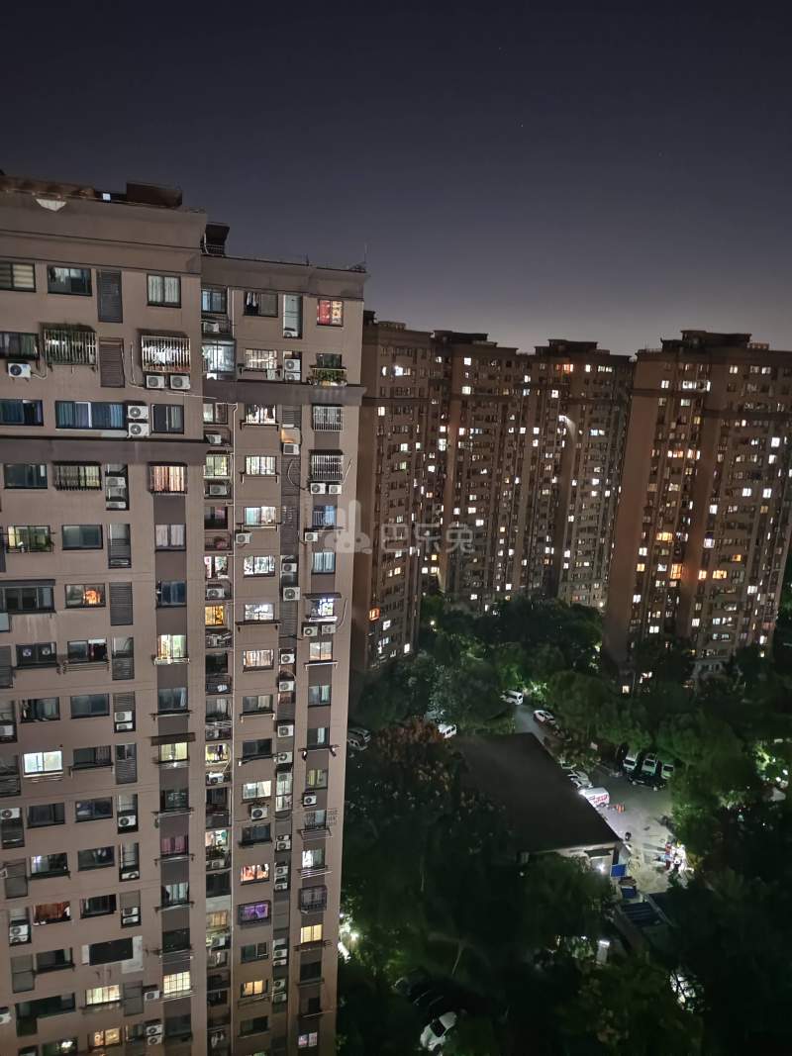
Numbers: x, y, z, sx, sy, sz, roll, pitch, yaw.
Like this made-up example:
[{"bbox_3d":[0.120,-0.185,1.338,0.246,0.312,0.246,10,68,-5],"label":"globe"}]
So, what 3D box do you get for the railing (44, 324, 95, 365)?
[{"bbox_3d":[-14.303,-7.933,30.986,2.038,1.474,0.550,-1,12,-17],"label":"railing"}]

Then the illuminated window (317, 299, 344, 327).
[{"bbox_3d":[-3.636,-11.905,38.860,1.437,1.373,0.120,-1,12,-17],"label":"illuminated window"}]

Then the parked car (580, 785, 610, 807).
[{"bbox_3d":[24.221,33.912,87.940,4.400,1.900,1.650,-1,13,-18],"label":"parked car"}]

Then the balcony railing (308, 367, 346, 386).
[{"bbox_3d":[-3.789,-8.442,39.288,2.055,0.948,0.500,-1,12,-17],"label":"balcony railing"}]

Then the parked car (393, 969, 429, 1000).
[{"bbox_3d":[1.472,38.893,59.743,4.600,1.500,1.820,-7,15,-39],"label":"parked car"}]

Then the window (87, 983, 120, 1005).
[{"bbox_3d":[-15.997,25.541,38.395,1.738,1.060,0.120,-1,12,-17],"label":"window"}]

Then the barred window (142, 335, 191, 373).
[{"bbox_3d":[-10.509,-7.921,32.153,2.092,1.562,0.550,-1,12,-17],"label":"barred window"}]

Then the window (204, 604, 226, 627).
[{"bbox_3d":[-10.383,5.024,40.102,1.032,1.203,0.120,-1,12,-17],"label":"window"}]

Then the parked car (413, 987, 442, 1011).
[{"bbox_3d":[2.784,39.308,57.807,4.650,1.620,1.850,-7,15,-39],"label":"parked car"}]

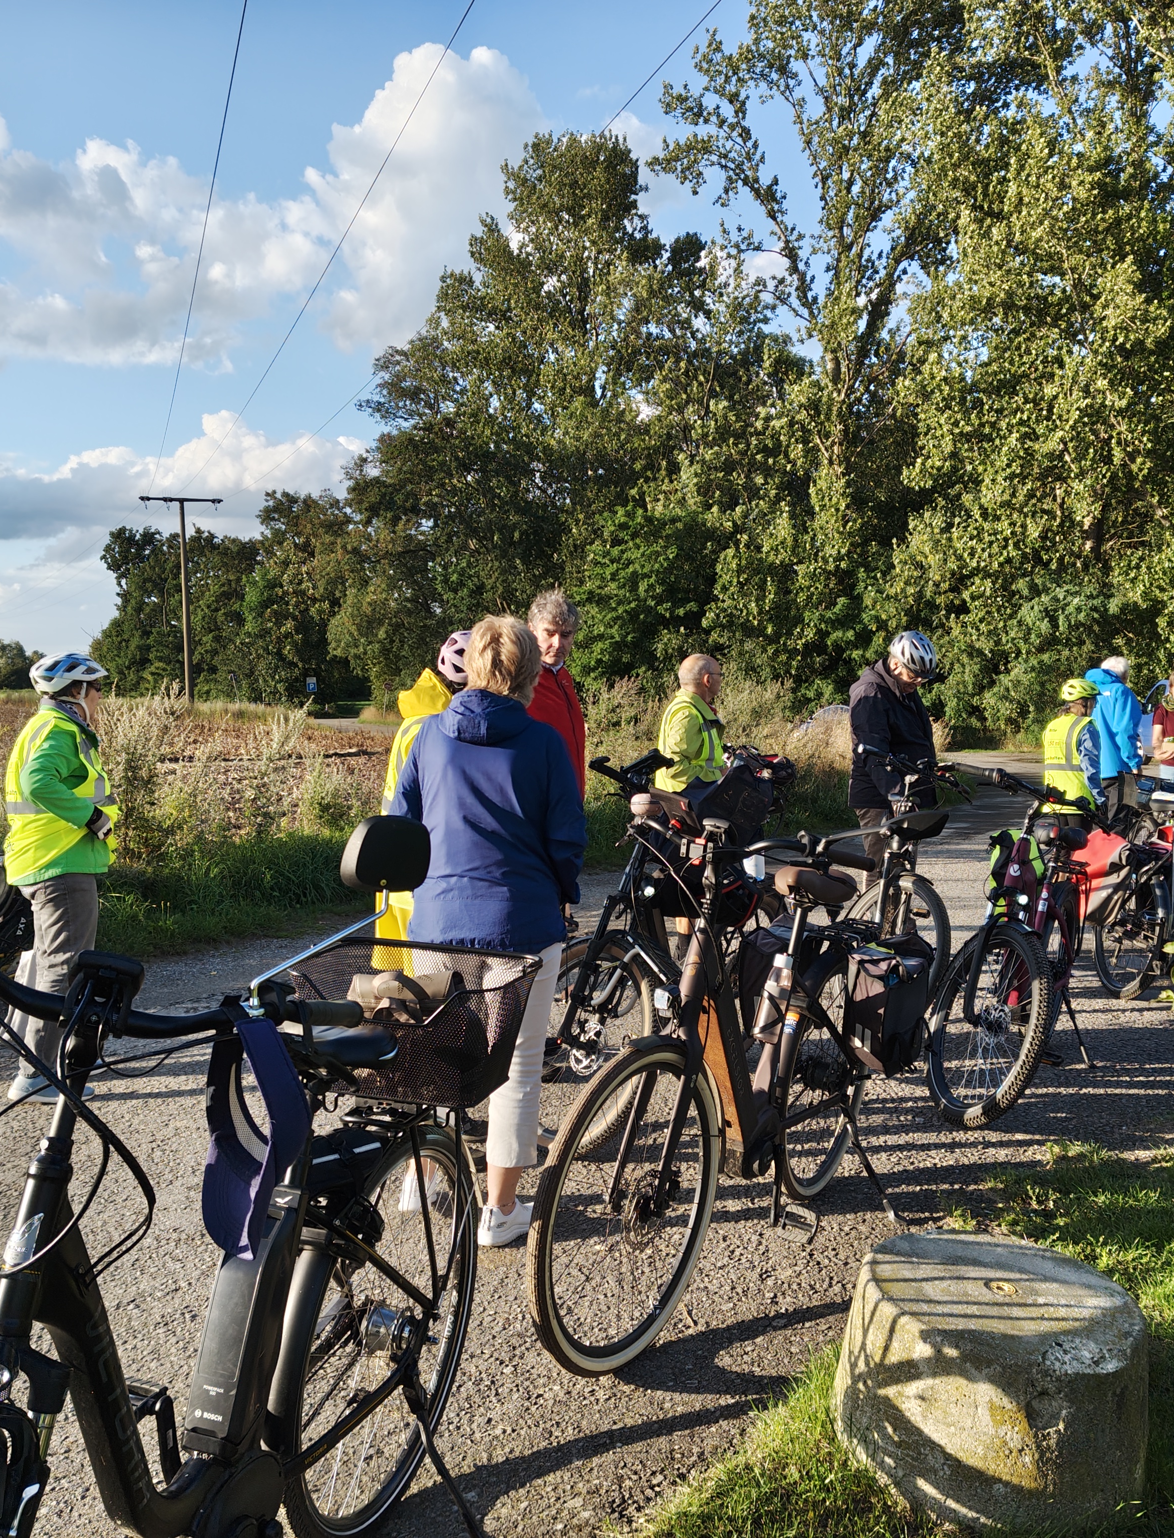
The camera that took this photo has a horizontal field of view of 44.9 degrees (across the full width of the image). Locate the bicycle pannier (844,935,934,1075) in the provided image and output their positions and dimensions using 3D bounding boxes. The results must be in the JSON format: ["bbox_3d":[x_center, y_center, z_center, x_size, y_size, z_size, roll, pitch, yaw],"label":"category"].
[{"bbox_3d":[0.888,0.693,4.170,0.180,0.380,0.330,1,4,28],"label":"bicycle pannier"}]

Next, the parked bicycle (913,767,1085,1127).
[{"bbox_3d":[1.716,0.622,5.483,0.620,1.170,1.780,1,4,28],"label":"parked bicycle"}]

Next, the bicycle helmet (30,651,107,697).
[{"bbox_3d":[-1.940,-0.357,5.340,0.280,0.170,0.220,-1,3,-11],"label":"bicycle helmet"}]

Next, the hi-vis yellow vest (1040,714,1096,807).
[{"bbox_3d":[3.352,-0.028,9.900,0.440,0.670,0.290,2,4,38],"label":"hi-vis yellow vest"}]

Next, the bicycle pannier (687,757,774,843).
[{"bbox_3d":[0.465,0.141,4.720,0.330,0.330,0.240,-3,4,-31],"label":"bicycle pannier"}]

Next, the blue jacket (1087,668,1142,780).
[{"bbox_3d":[3.770,-0.340,10.300,0.350,0.780,0.470,-3,4,-38],"label":"blue jacket"}]

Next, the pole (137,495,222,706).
[{"bbox_3d":[-15.359,-5.781,53.755,3.300,9.000,0.280,-2,4,-27],"label":"pole"}]

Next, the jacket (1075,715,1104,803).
[{"bbox_3d":[3.330,-0.055,9.650,0.310,0.640,0.470,-3,4,-40],"label":"jacket"}]

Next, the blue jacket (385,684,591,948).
[{"bbox_3d":[-0.275,0.143,3.900,0.520,0.740,0.340,1,4,21],"label":"blue jacket"}]

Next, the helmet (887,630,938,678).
[{"bbox_3d":[1.667,-0.595,7.300,0.280,0.180,0.225,39,27,32],"label":"helmet"}]

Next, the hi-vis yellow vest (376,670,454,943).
[{"bbox_3d":[-0.474,0.151,4.700,0.380,0.950,0.500,-2,3,-21],"label":"hi-vis yellow vest"}]

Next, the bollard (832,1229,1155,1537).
[{"bbox_3d":[0.790,1.155,2.760,0.590,0.310,0.590,3,5,0],"label":"bollard"}]

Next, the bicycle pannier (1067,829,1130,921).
[{"bbox_3d":[2.498,0.521,6.950,0.190,0.430,0.310,-1,3,-4],"label":"bicycle pannier"}]

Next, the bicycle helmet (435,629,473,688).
[{"bbox_3d":[-0.380,-0.375,4.750,0.280,0.190,0.220,-3,4,-41],"label":"bicycle helmet"}]

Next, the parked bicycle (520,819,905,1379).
[{"bbox_3d":[0.420,0.690,3.580,0.670,1.170,1.860,2,4,30],"label":"parked bicycle"}]

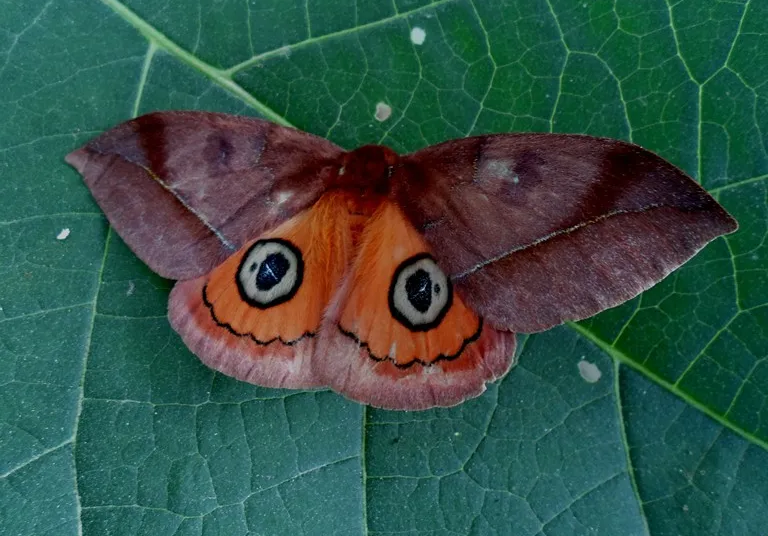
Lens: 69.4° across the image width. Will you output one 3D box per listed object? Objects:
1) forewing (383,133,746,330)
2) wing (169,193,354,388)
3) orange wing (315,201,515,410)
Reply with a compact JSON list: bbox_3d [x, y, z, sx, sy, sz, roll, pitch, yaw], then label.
[{"bbox_3d":[0.025,-0.006,0.084,0.052,0.006,0.033,7,72,11],"label":"forewing"},{"bbox_3d":[-0.020,0.002,0.089,0.029,0.006,0.032,7,72,11],"label":"wing"},{"bbox_3d":[0.006,0.005,0.083,0.028,0.006,0.033,7,72,11],"label":"orange wing"}]

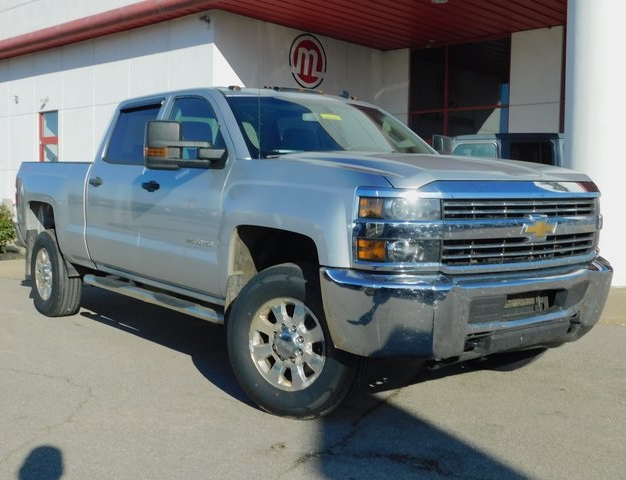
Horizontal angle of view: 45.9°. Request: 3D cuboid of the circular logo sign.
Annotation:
[{"bbox_3d":[-0.081,-3.210,13.300,0.060,1.002,1.002,4,5,42],"label":"circular logo sign"}]

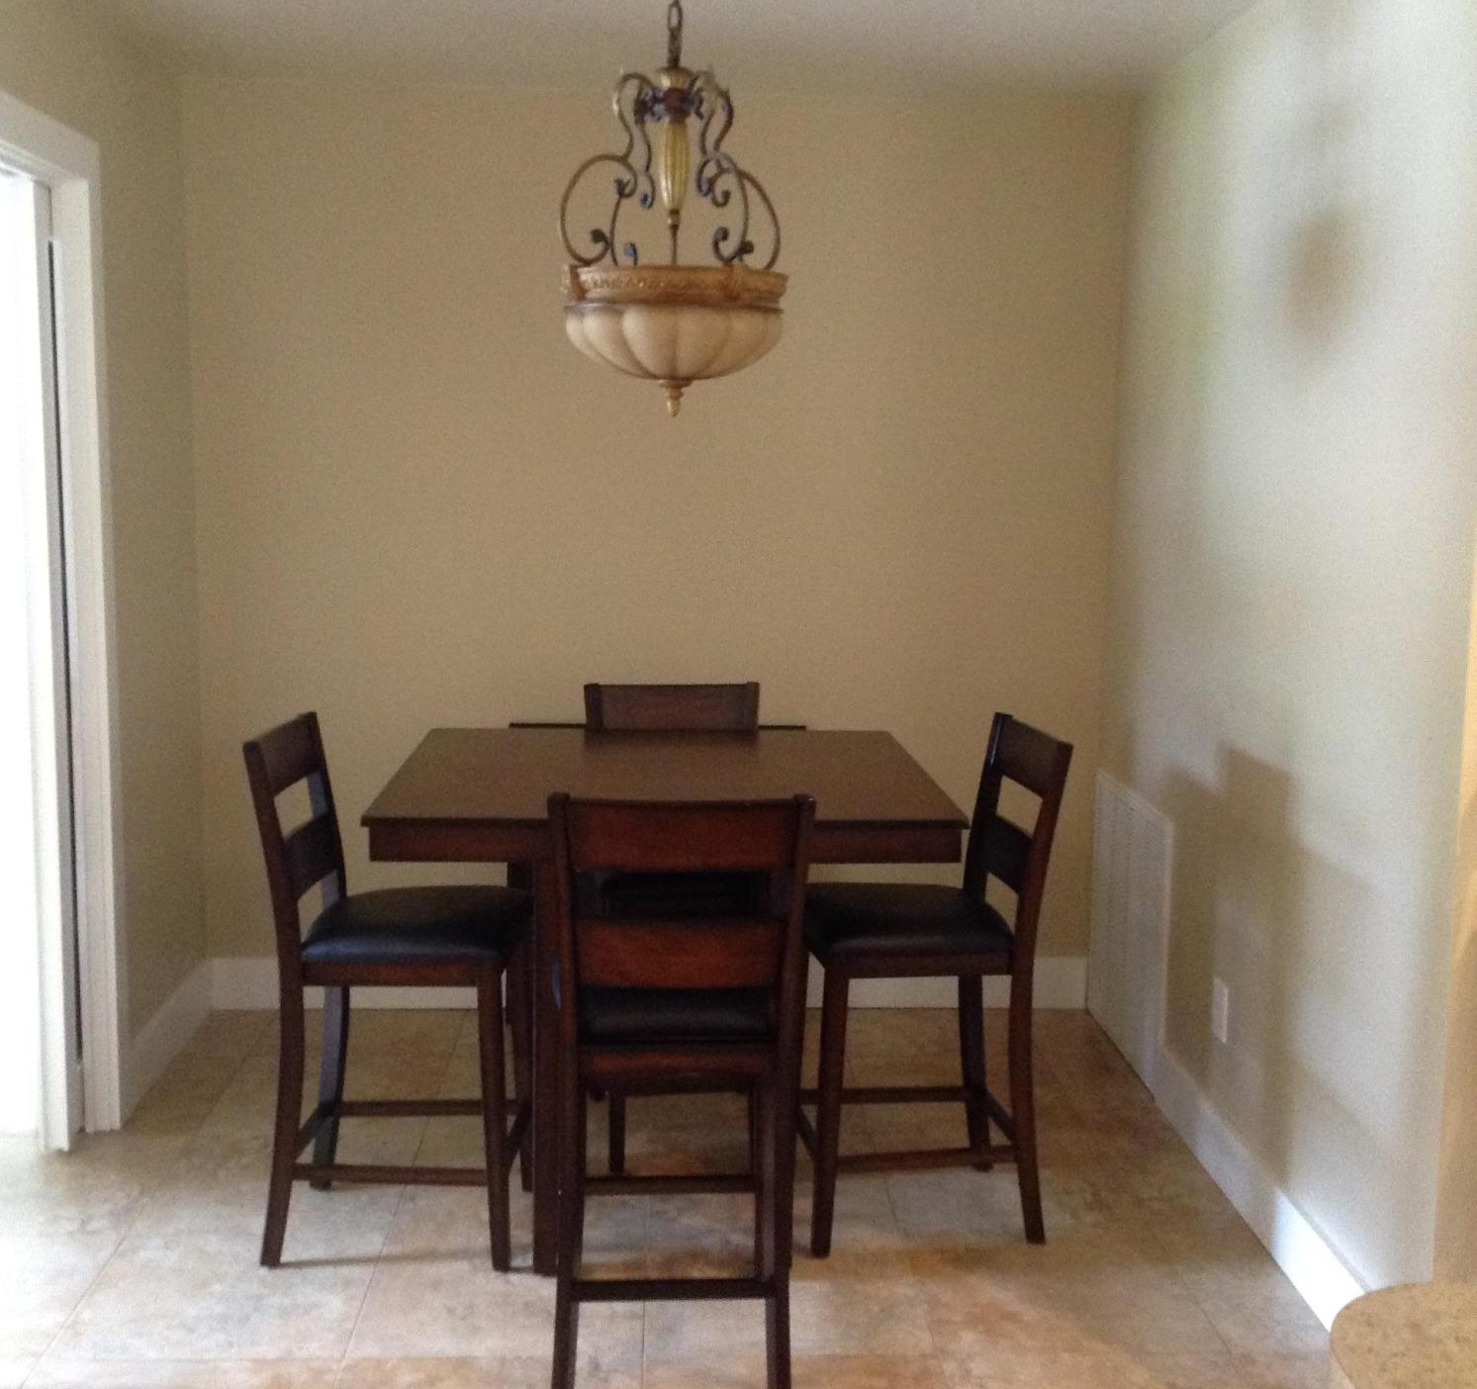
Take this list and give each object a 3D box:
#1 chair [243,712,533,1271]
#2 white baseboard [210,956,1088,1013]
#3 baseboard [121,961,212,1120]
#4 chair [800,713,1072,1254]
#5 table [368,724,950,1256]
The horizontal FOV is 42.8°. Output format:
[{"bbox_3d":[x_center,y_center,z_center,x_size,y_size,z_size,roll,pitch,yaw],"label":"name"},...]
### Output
[{"bbox_3d":[-0.650,0.555,3.669,0.490,1.000,0.415,1,8,1],"label":"chair"},{"bbox_3d":[-0.230,0.790,5.114,2.385,0.152,0.016,0,8,-3],"label":"white baseboard"},{"bbox_3d":[-1.395,0.839,4.644,0.016,0.152,0.860,0,8,-3],"label":"baseboard"},{"bbox_3d":[0.354,0.553,3.783,0.490,1.000,0.415,0,8,-7],"label":"chair"},{"bbox_3d":[-0.147,0.601,3.704,1.010,0.914,1.010,0,8,-3],"label":"table"}]

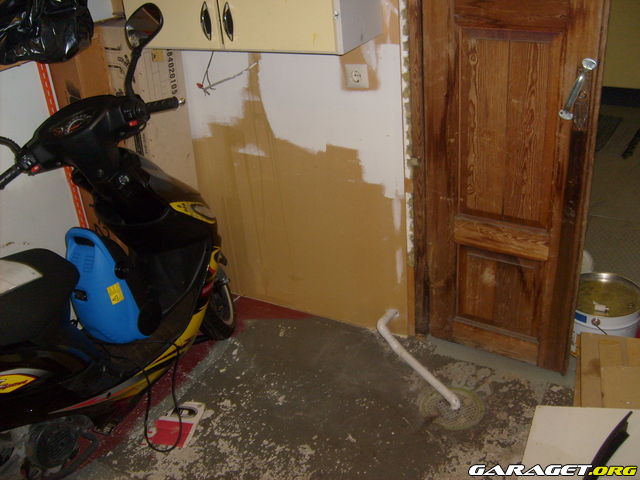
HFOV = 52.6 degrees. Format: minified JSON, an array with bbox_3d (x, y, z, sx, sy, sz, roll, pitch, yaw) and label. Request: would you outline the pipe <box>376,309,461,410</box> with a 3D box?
[{"bbox_3d":[0.353,0.438,2.398,0.105,0.119,0.507,-14,29,-16],"label":"pipe"}]

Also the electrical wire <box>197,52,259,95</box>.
[{"bbox_3d":[-0.350,-0.625,2.419,0.275,0.165,0.060,10,32,27],"label":"electrical wire"}]

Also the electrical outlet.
[{"bbox_3d":[0.127,-0.552,2.184,0.081,0.081,0.022,10,32,27],"label":"electrical outlet"}]

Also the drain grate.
[{"bbox_3d":[0.458,0.578,2.237,0.214,0.020,0.214,-4,28,2],"label":"drain grate"}]

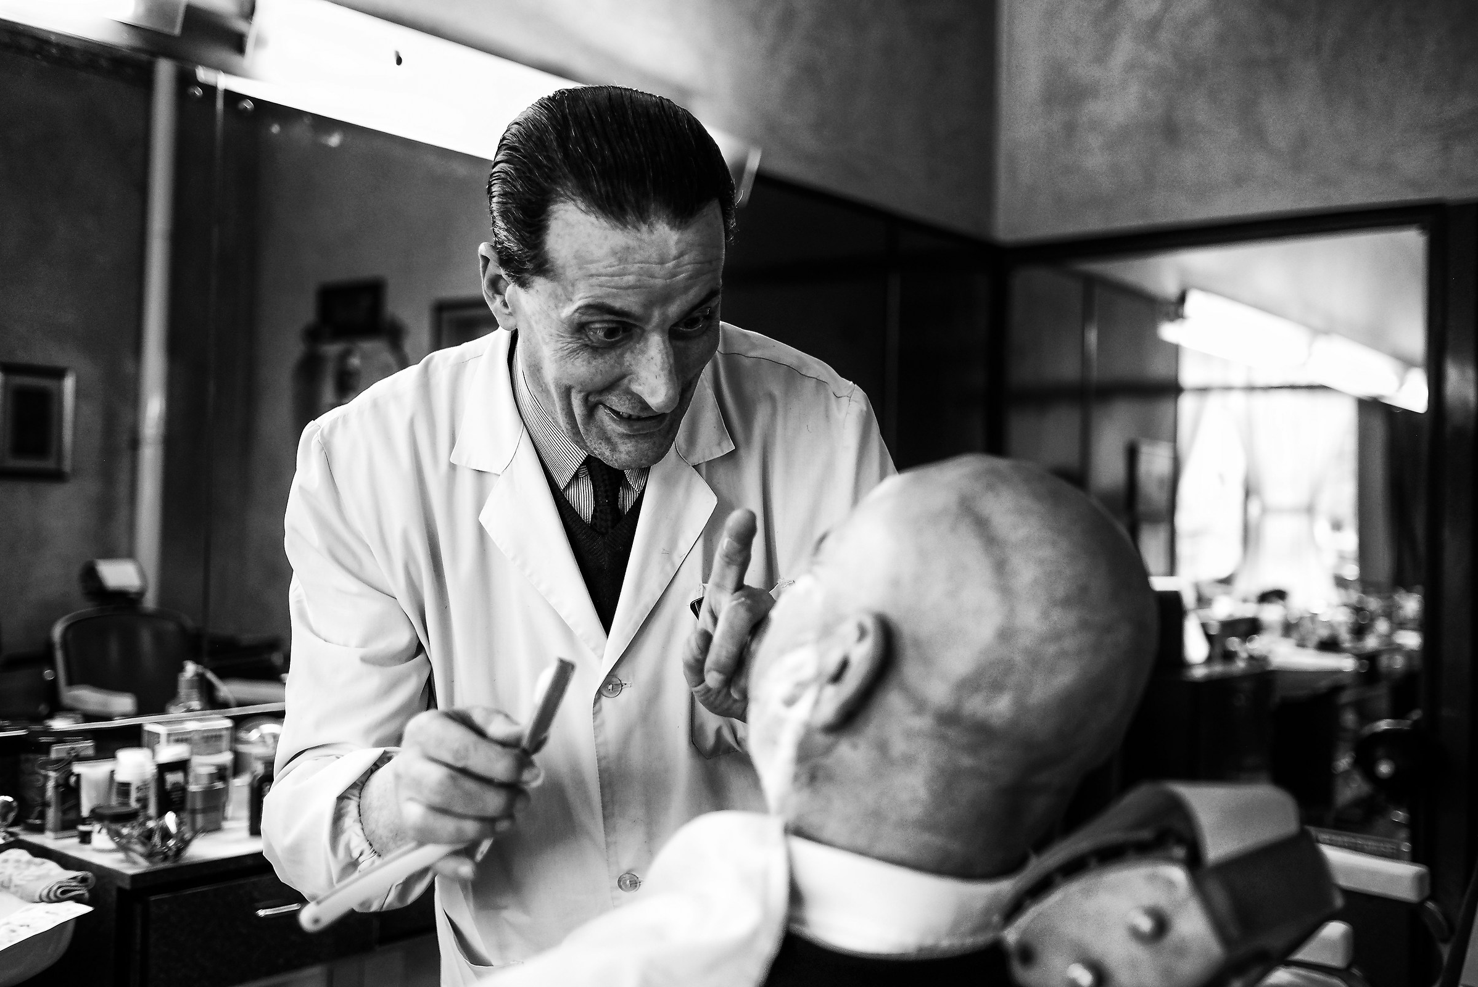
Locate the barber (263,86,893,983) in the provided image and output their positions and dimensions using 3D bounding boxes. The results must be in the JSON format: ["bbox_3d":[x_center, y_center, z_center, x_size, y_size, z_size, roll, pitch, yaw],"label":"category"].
[{"bbox_3d":[-0.110,0.530,1.200,0.540,1.680,0.560,1,0,-12],"label":"barber"}]

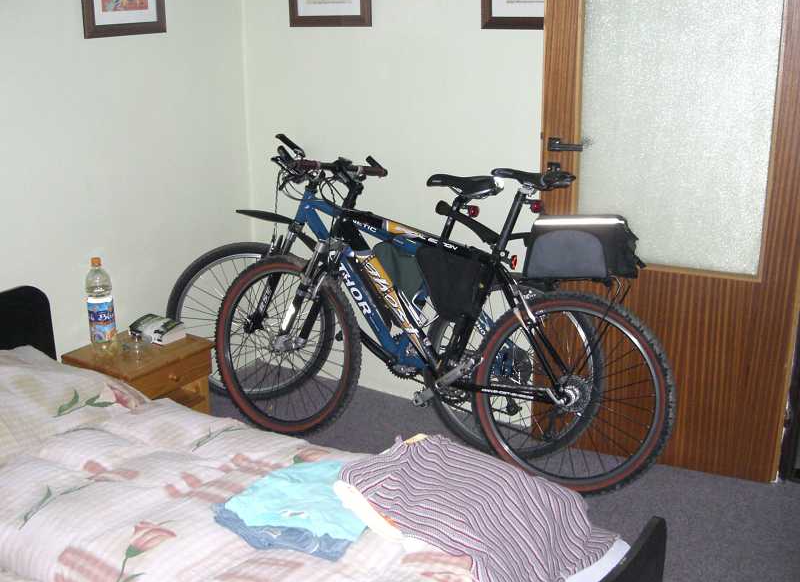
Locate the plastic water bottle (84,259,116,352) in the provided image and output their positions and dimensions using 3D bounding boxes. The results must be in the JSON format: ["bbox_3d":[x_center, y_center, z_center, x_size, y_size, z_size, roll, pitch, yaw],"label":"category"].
[{"bbox_3d":[-0.989,0.043,2.899,0.088,0.322,0.088,0,16,0],"label":"plastic water bottle"}]

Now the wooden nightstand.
[{"bbox_3d":[-0.870,0.406,3.012,0.357,0.440,0.391,11,20,33],"label":"wooden nightstand"}]

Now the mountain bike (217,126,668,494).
[{"bbox_3d":[0.073,0.060,3.050,1.755,1.090,0.600,7,8,24],"label":"mountain bike"}]

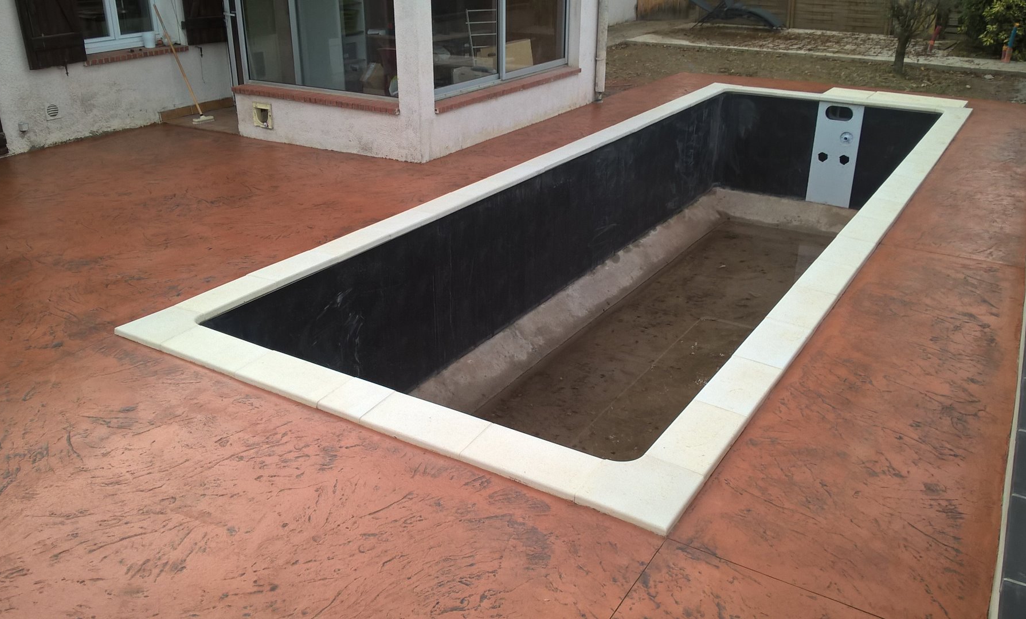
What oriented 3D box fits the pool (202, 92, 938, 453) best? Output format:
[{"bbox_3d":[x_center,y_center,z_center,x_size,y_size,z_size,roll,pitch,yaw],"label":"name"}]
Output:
[{"bbox_3d":[1.535,-0.335,7.322,2.467,1.555,8.108,14,28,29],"label":"pool"}]

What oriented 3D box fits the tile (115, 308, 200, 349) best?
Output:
[{"bbox_3d":[-1.748,0.095,4.432,0.356,0.040,0.351,14,28,29],"label":"tile"}]

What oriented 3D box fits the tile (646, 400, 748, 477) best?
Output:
[{"bbox_3d":[0.739,0.524,3.494,0.254,0.040,0.505,14,28,29],"label":"tile"}]

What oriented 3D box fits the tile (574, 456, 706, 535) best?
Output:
[{"bbox_3d":[0.465,0.662,3.182,0.359,0.040,0.360,14,28,29],"label":"tile"}]

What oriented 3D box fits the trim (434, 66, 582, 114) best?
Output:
[{"bbox_3d":[-0.051,-2.165,8.520,0.236,0.058,2.646,14,28,29],"label":"trim"}]

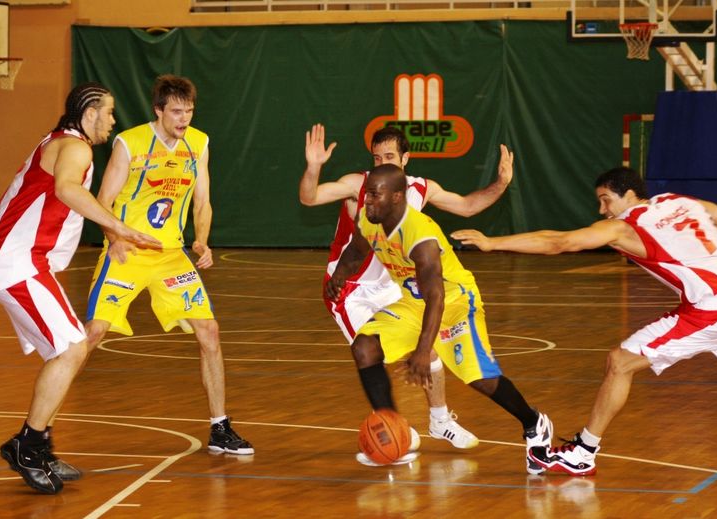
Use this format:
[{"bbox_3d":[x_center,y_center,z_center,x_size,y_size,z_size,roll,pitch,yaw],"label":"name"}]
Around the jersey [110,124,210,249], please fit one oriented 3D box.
[{"bbox_3d":[-1.015,-0.376,14.870,0.450,0.620,0.250,2,13,-21],"label":"jersey"}]

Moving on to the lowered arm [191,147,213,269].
[{"bbox_3d":[-0.788,-0.256,14.720,0.115,0.620,0.210,0,2,-11],"label":"lowered arm"}]

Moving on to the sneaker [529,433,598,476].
[{"bbox_3d":[0.960,0.915,13.720,0.320,0.170,0.120,6,2,5],"label":"sneaker"}]

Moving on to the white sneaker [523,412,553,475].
[{"bbox_3d":[0.852,0.871,13.870,0.110,0.295,0.135,-20,-50,35],"label":"white sneaker"}]

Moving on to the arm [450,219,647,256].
[{"bbox_3d":[0.878,-0.102,13.620,0.880,0.170,0.140,0,2,0],"label":"arm"}]

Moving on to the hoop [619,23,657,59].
[{"bbox_3d":[3.324,-2.585,34.750,0.470,0.450,0.490,1,2,17],"label":"hoop"}]

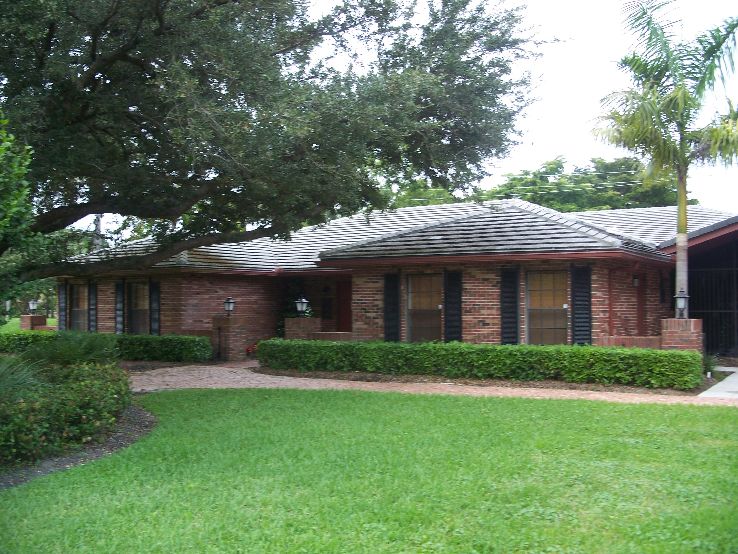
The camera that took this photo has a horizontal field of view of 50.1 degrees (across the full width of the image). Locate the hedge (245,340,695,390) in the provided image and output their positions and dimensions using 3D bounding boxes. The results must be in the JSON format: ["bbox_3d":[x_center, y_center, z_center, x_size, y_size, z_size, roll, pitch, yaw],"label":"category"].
[{"bbox_3d":[1.722,1.712,16.304,9.456,0.630,1.000,-1,-2,31],"label":"hedge"}]

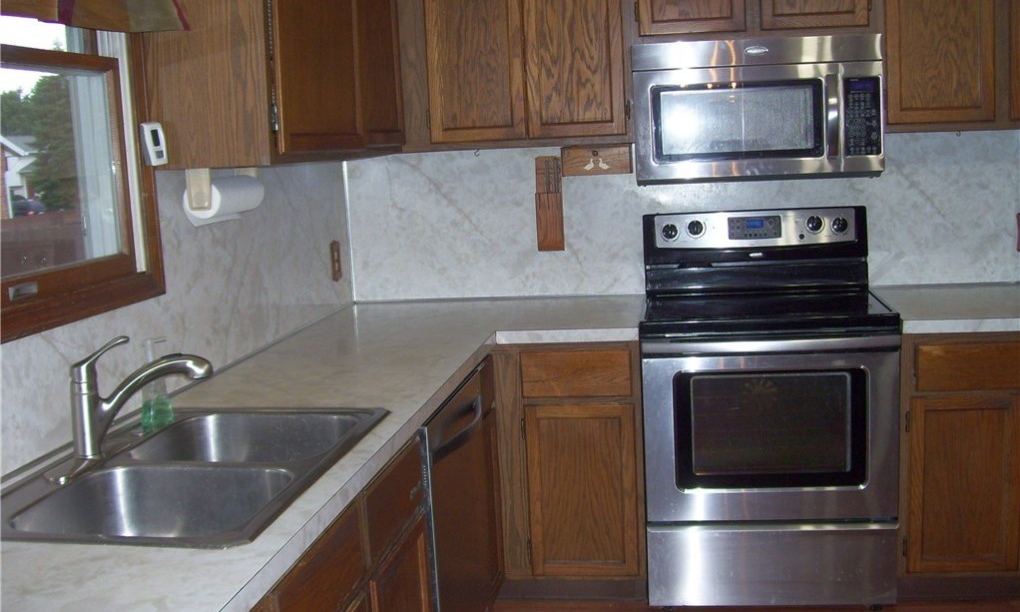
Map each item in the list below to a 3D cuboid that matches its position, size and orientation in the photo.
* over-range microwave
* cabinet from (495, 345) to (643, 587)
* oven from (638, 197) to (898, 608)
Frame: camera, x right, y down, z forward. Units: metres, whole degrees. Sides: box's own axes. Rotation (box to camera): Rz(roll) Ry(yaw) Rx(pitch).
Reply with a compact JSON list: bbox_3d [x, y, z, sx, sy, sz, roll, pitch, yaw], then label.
[{"bbox_3d":[0.793,-0.631,3.466,0.759,0.431,0.410,-2,8,9],"label":"over-range microwave"},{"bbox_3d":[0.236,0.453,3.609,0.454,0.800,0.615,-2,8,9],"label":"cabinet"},{"bbox_3d":[0.824,0.302,3.470,0.759,1.200,0.660,-2,8,9],"label":"oven"}]

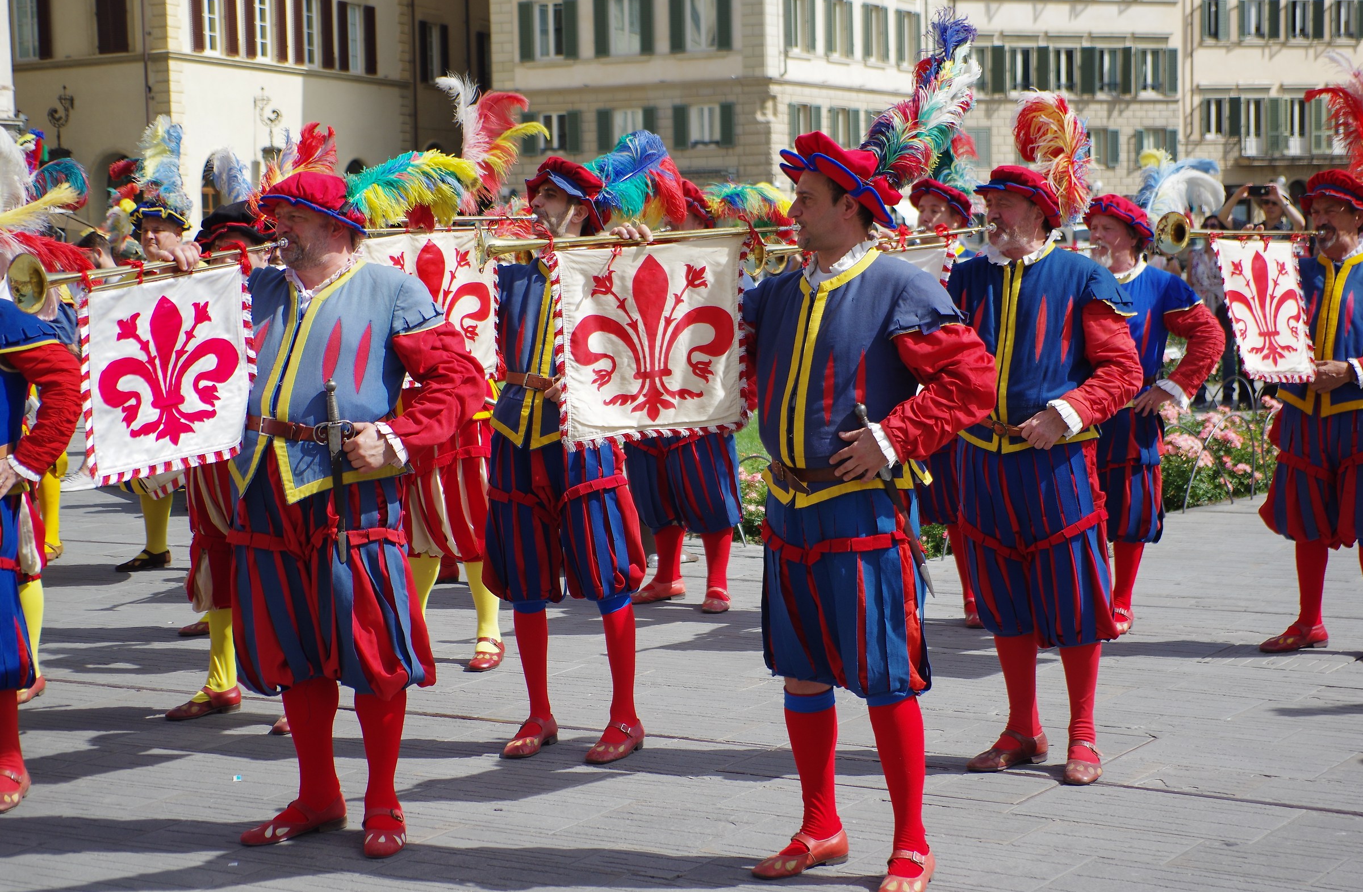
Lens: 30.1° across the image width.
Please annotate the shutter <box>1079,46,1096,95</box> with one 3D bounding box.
[{"bbox_3d":[14.828,-13.717,92.500,0.620,1.800,0.050,0,5,10],"label":"shutter"}]

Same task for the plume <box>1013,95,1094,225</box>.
[{"bbox_3d":[1.105,-0.856,7.543,0.220,0.375,0.190,-3,5,-20],"label":"plume"}]

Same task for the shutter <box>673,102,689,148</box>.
[{"bbox_3d":[-0.017,-10.350,82.000,0.520,1.420,0.060,1,5,27],"label":"shutter"}]

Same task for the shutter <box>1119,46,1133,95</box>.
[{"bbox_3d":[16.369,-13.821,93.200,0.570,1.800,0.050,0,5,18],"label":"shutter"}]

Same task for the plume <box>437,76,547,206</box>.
[{"bbox_3d":[-0.703,-1.133,9.450,0.380,0.500,0.320,-4,6,-30],"label":"plume"}]

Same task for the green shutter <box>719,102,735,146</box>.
[{"bbox_3d":[1.560,-10.993,86.774,0.540,1.520,0.050,1,6,27],"label":"green shutter"}]

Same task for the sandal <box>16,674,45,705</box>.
[{"bbox_3d":[-2.407,0.868,9.274,0.100,0.097,0.270,0,5,15],"label":"sandal"}]

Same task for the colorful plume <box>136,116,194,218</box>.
[{"bbox_3d":[-2.555,-1.381,12.500,0.260,0.500,0.240,1,5,20],"label":"colorful plume"}]

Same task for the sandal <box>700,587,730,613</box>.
[{"bbox_3d":[0.149,0.641,10.795,0.103,0.088,0.270,0,5,10],"label":"sandal"}]

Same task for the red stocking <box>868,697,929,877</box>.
[{"bbox_3d":[0.533,0.833,6.209,0.125,0.410,0.140,1,5,25],"label":"red stocking"}]

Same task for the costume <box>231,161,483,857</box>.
[{"bbox_3d":[-0.936,0.157,6.877,0.680,1.800,0.570,3,6,38],"label":"costume"}]

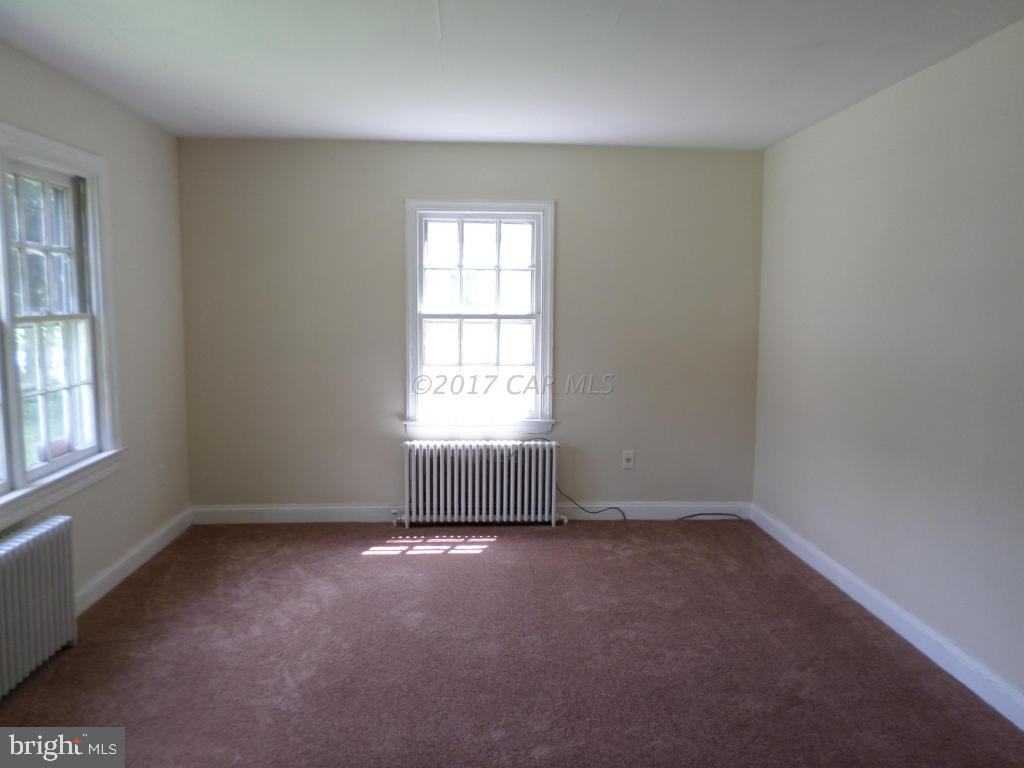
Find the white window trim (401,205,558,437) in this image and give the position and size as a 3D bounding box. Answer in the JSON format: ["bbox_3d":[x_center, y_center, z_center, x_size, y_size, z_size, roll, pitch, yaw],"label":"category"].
[{"bbox_3d":[-0.202,-0.406,4.705,0.953,1.491,0.090,0,6,-4],"label":"white window trim"}]

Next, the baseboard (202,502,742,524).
[{"bbox_3d":[-0.224,0.843,4.850,3.660,0.124,0.020,0,6,-3],"label":"baseboard"}]

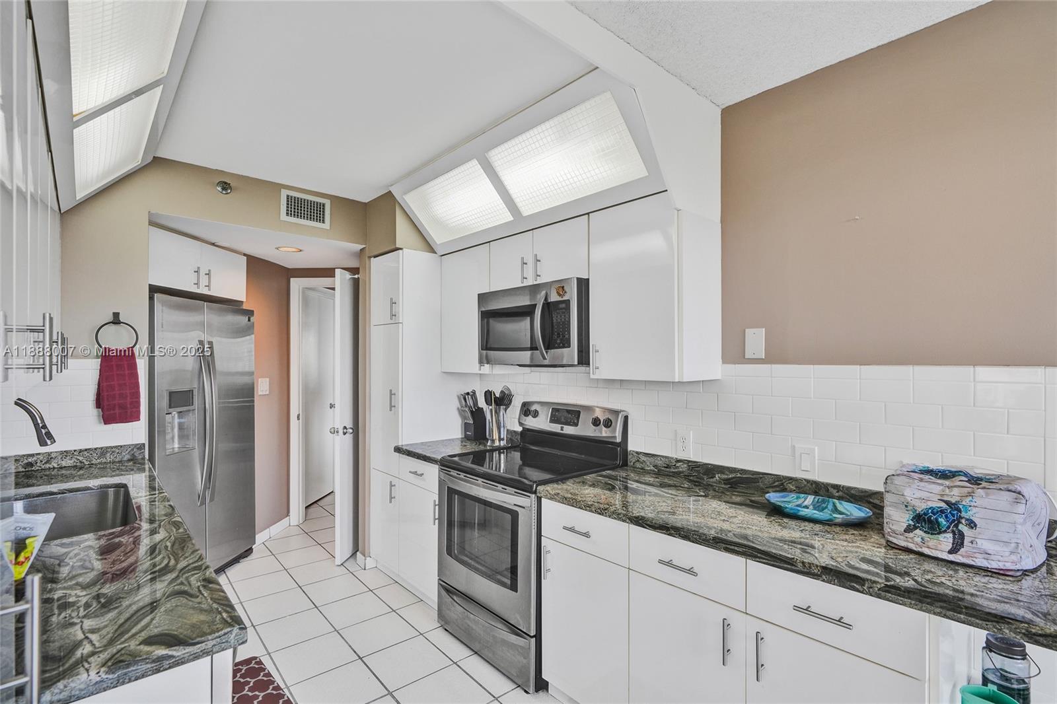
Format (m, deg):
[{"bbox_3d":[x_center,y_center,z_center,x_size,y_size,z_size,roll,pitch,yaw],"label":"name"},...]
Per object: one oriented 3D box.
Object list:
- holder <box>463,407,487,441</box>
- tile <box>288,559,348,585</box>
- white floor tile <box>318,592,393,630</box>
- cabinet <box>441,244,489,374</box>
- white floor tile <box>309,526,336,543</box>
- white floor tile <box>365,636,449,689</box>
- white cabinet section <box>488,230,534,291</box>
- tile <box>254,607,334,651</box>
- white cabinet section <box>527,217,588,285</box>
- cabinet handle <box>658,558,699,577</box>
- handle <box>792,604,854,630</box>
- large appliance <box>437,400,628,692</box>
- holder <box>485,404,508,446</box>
[{"bbox_3d":[-0.343,0.471,3.152,0.130,0.215,0.105,1,-2,-41],"label":"holder"},{"bbox_3d":[-1.398,1.464,3.131,0.306,0.010,0.309,1,-2,-41],"label":"tile"},{"bbox_3d":[-0.981,1.453,2.658,0.306,0.010,0.309,1,-2,-41],"label":"white floor tile"},{"bbox_3d":[-0.279,-0.243,3.025,0.320,0.765,0.519,1,-2,-41],"label":"cabinet"},{"bbox_3d":[-1.582,1.479,3.810,0.306,0.010,0.309,1,-2,-41],"label":"white floor tile"},{"bbox_3d":[-0.601,1.528,2.312,0.326,0.010,0.326,1,-1,-41],"label":"white floor tile"},{"bbox_3d":[0.024,-0.490,2.781,0.335,0.324,0.374,2,-2,-42],"label":"white cabinet section"},{"bbox_3d":[-1.273,1.510,2.560,0.320,0.010,0.320,1,-1,-40],"label":"tile"},{"bbox_3d":[0.281,-0.496,2.495,0.335,0.324,0.397,2,-2,-42],"label":"white cabinet section"},{"bbox_3d":[0.506,0.722,1.577,0.036,0.012,0.137,1,-1,-43],"label":"cabinet handle"},{"bbox_3d":[0.796,0.712,1.267,0.036,0.012,0.137,1,-1,-43],"label":"handle"},{"bbox_3d":[0.010,0.923,2.533,0.670,1.210,0.760,1,-1,-43],"label":"large appliance"},{"bbox_3d":[-0.202,0.469,3.007,0.135,0.250,0.135,0,-1,0],"label":"holder"}]

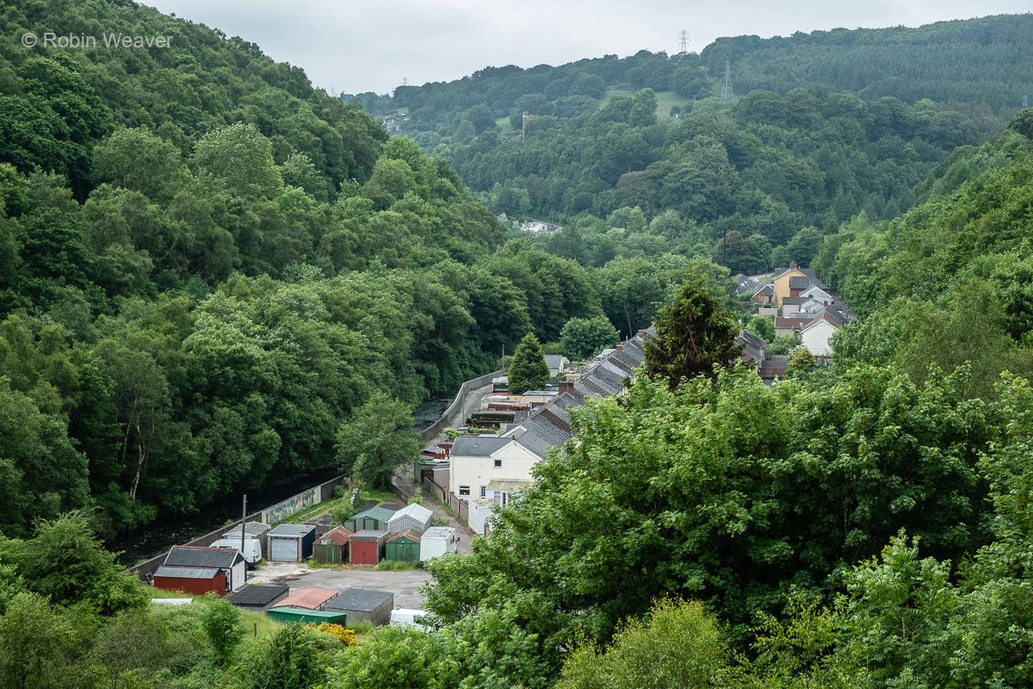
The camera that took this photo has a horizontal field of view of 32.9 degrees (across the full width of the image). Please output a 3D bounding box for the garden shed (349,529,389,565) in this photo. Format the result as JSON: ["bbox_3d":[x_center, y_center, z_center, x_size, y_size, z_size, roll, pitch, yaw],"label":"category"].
[{"bbox_3d":[-12.501,17.138,149.515,2.500,2.400,4.400,1,7,8],"label":"garden shed"}]

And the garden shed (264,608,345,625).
[{"bbox_3d":[-15.138,20.007,125.879,5.000,2.000,2.400,2,7,20],"label":"garden shed"}]

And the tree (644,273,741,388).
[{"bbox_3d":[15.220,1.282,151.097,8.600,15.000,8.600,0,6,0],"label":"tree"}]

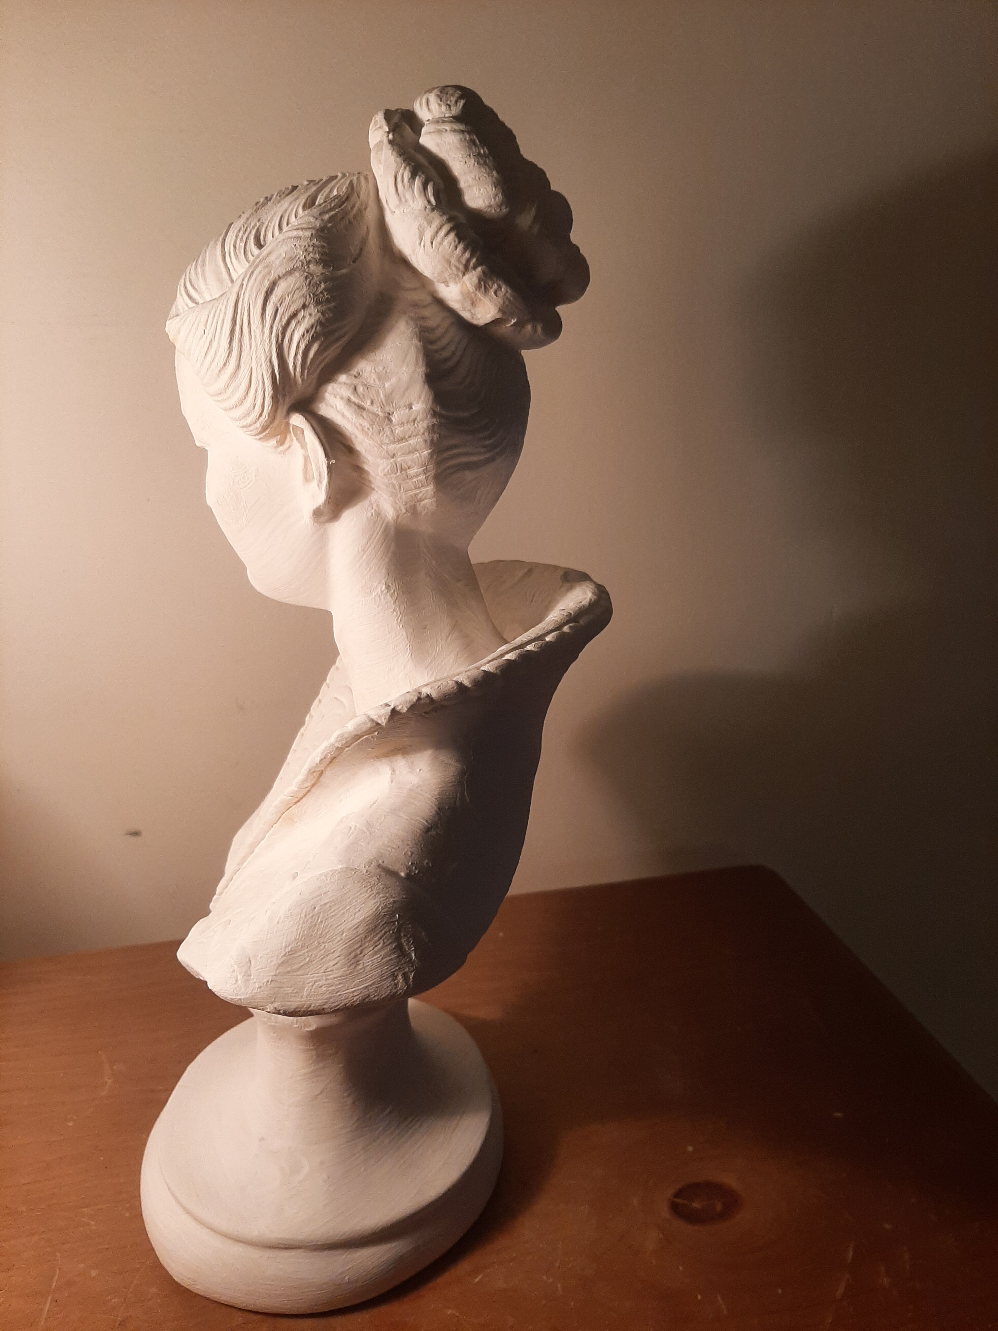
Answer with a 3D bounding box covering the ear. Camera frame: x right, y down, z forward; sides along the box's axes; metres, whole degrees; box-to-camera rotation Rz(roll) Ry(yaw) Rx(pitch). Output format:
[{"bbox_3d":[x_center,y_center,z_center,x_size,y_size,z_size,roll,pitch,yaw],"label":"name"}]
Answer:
[{"bbox_3d":[-0.072,-0.075,0.380,0.014,0.040,0.023,-16,13,-23],"label":"ear"}]

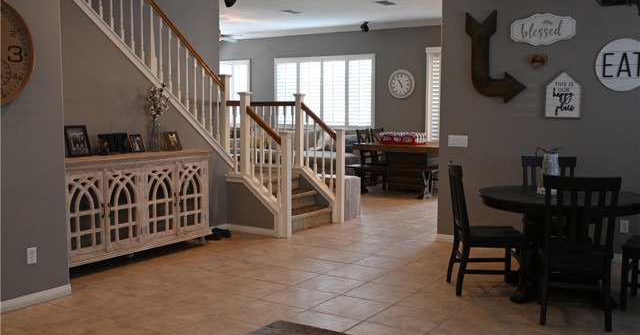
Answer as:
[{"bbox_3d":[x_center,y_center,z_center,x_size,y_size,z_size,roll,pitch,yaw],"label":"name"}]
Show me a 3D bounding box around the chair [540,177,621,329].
[{"bbox_3d":[1.764,0.544,4.401,0.470,1.000,0.580,2,6,19],"label":"chair"}]

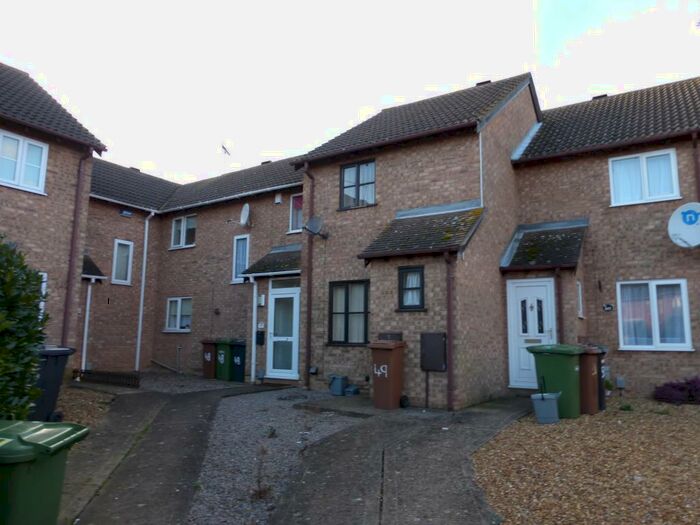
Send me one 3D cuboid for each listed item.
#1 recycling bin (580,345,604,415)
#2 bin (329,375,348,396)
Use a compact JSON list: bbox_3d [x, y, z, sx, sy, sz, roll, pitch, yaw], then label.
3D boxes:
[{"bbox_3d":[3.718,1.913,7.934,0.660,1.050,0.530,-7,-11,42],"label":"recycling bin"},{"bbox_3d":[-0.194,2.368,9.444,0.320,0.410,0.310,8,-11,-41],"label":"bin"}]

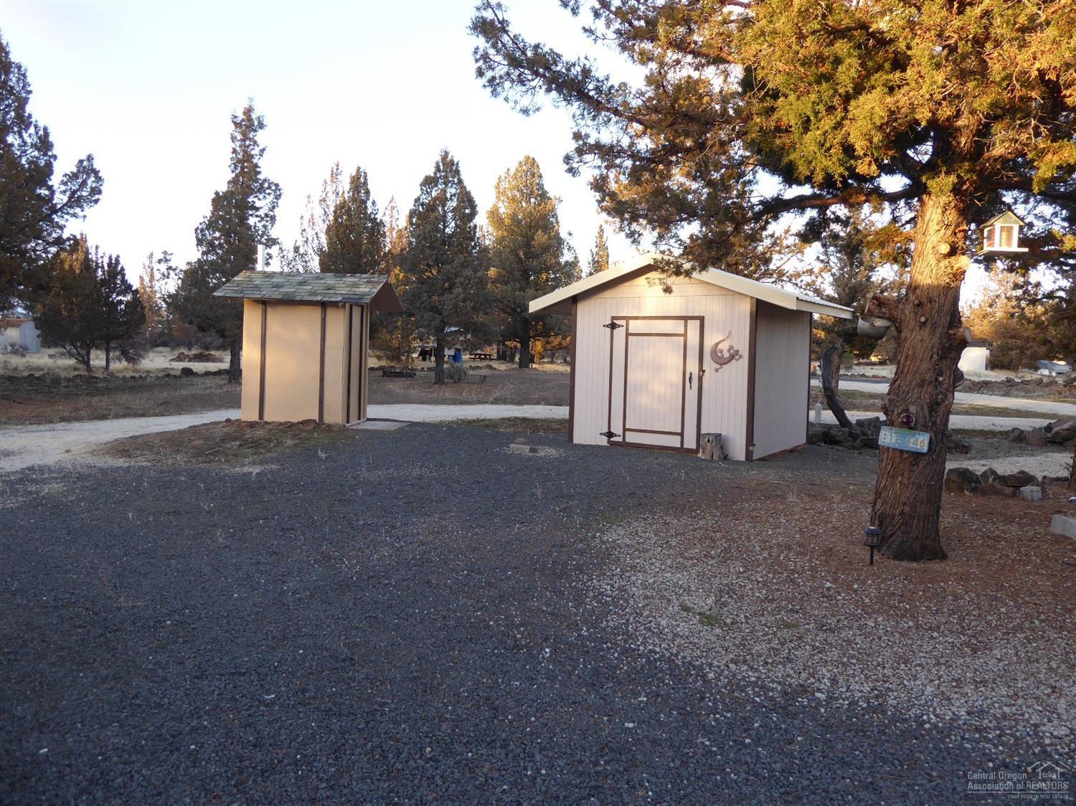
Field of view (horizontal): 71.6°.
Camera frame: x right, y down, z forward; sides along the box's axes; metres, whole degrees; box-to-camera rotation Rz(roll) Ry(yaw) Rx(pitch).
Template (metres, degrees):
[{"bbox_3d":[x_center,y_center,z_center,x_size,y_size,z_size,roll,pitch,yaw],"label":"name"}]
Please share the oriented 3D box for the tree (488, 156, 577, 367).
[{"bbox_3d":[-0.370,-9.435,50.515,6.000,14.317,6.000,1,4,0],"label":"tree"}]

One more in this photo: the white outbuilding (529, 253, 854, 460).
[{"bbox_3d":[2.619,-0.818,12.679,4.395,3.015,3.389,4,5,35],"label":"white outbuilding"}]

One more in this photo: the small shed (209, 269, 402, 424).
[{"bbox_3d":[-4.596,-1.152,15.312,3.080,2.999,2.401,2,4,6],"label":"small shed"}]

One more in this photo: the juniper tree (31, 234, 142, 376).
[{"bbox_3d":[-20.902,-4.586,34.728,4.700,6.327,4.700,1,4,0],"label":"juniper tree"}]

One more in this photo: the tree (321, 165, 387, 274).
[{"bbox_3d":[-9.701,-7.015,39.392,3.800,10.888,3.800,1,4,0],"label":"tree"}]

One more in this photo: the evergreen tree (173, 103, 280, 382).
[{"bbox_3d":[-12.115,-6.172,29.088,4.200,10.789,4.200,1,4,0],"label":"evergreen tree"}]

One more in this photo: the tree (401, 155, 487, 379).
[{"bbox_3d":[-3.968,-5.733,31.855,3.800,9.869,3.800,1,4,0],"label":"tree"}]

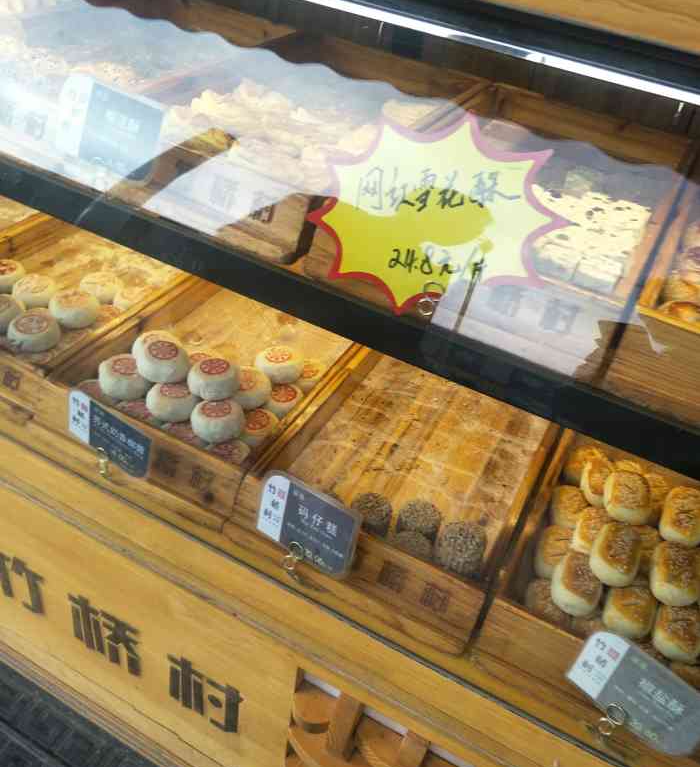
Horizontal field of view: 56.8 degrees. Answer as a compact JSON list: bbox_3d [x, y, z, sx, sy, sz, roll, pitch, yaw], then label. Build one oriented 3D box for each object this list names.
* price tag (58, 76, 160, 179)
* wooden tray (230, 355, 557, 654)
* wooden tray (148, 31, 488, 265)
[{"bbox_3d":[-0.216,-0.227,0.580,0.107,0.070,0.006,23,15,16],"label":"price tag"},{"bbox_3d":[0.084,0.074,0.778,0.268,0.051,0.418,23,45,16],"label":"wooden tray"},{"bbox_3d":[-0.061,-0.305,0.756,0.268,0.051,0.459,23,45,16],"label":"wooden tray"}]

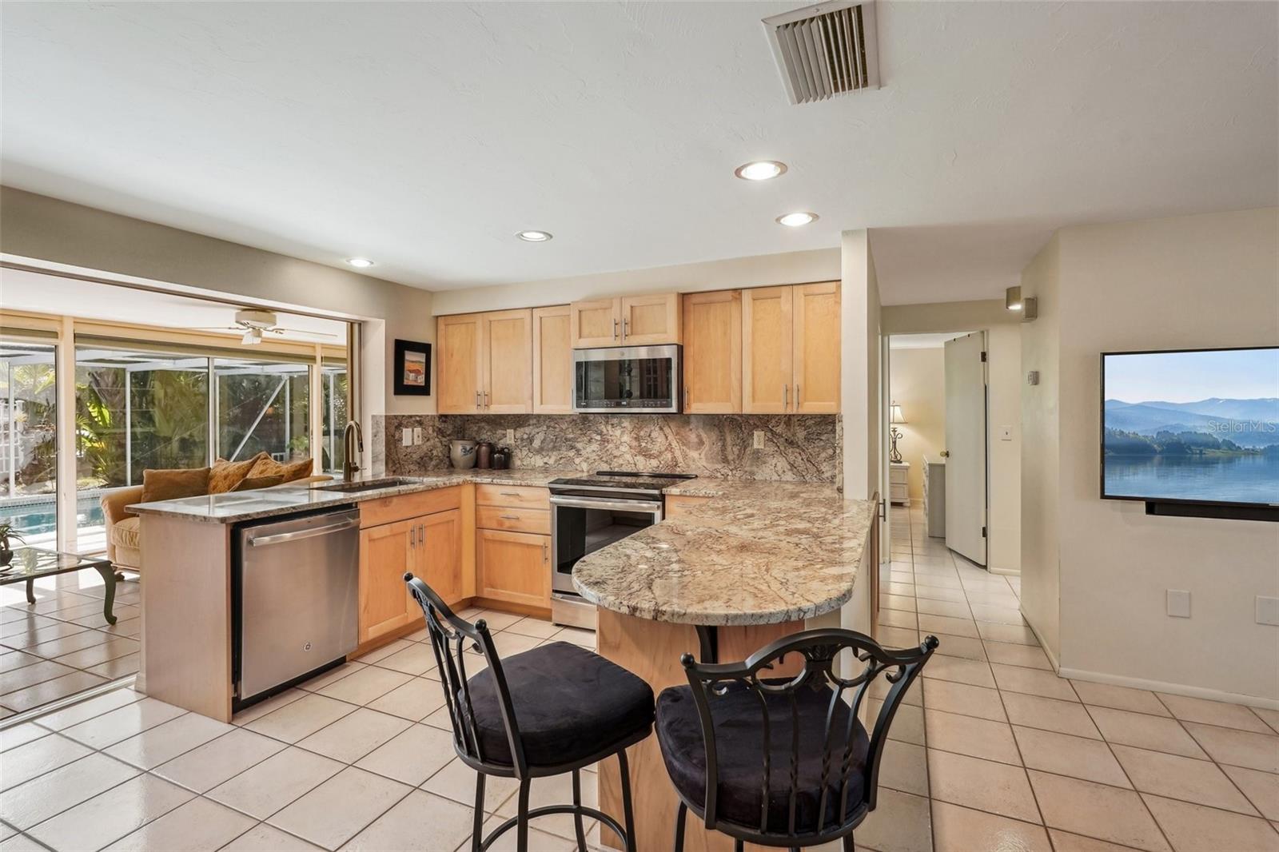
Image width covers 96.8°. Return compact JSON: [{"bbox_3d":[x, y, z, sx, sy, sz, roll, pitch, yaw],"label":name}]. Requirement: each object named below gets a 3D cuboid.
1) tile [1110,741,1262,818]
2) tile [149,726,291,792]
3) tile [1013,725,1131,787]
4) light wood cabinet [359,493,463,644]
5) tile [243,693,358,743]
[{"bbox_3d":[2.030,1.325,2.145,0.331,0.012,0.331,0,1,24],"label":"tile"},{"bbox_3d":[-1.659,1.324,2.259,0.331,0.010,0.331,0,1,23],"label":"tile"},{"bbox_3d":[1.692,1.303,2.245,0.330,0.010,0.330,0,1,24],"label":"tile"},{"bbox_3d":[-1.651,0.819,3.627,0.615,0.795,0.800,0,1,24],"label":"light wood cabinet"},{"bbox_3d":[-1.537,1.332,2.598,0.331,0.012,0.331,0,1,24],"label":"tile"}]

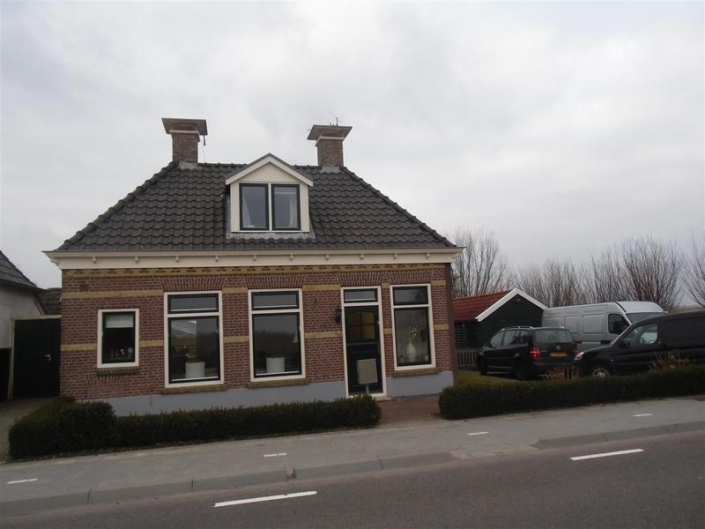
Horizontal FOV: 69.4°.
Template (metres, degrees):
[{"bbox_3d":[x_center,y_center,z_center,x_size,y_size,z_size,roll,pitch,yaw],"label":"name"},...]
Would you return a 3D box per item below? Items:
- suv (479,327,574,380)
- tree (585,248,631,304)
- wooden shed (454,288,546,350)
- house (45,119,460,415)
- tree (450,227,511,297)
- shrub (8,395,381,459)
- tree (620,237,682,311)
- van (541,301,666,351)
[{"bbox_3d":[5.918,3.062,17.819,1.820,1.660,4.400,-1,-6,-12],"label":"suv"},{"bbox_3d":[14.359,1.815,28.088,2.800,5.680,2.660,-1,-7,-15],"label":"tree"},{"bbox_3d":[6.355,2.995,24.602,4.000,3.250,6.200,-1,-7,-15],"label":"wooden shed"},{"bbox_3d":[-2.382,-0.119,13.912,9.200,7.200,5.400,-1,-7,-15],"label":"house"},{"bbox_3d":[7.978,1.486,31.083,4.000,7.600,3.800,-1,-7,-15],"label":"tree"},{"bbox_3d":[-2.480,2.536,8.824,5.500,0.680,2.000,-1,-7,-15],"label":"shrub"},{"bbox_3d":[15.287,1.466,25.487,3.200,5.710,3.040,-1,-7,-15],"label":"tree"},{"bbox_3d":[9.221,2.476,17.607,2.000,2.400,5.350,-1,-7,-15],"label":"van"}]

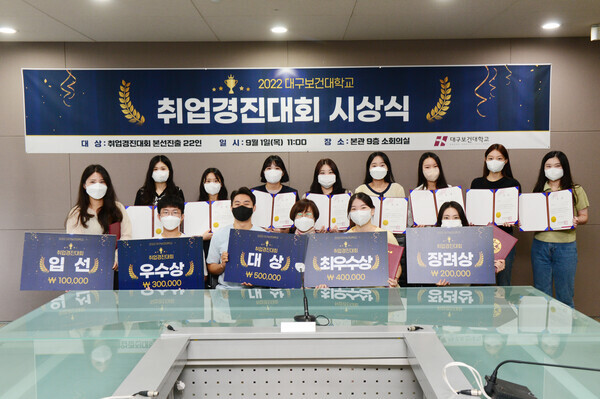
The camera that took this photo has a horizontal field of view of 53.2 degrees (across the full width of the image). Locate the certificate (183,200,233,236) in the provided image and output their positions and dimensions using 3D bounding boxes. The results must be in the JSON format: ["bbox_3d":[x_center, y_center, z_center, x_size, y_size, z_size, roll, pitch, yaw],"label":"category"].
[{"bbox_3d":[-0.799,0.165,5.350,0.460,0.310,0.030,-1,-5,-6],"label":"certificate"}]

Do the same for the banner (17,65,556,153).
[{"bbox_3d":[-0.127,-0.877,5.747,5.051,0.799,0.020,-1,4,0],"label":"banner"}]

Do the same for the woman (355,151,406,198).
[{"bbox_3d":[0.682,0.419,5.136,0.450,1.638,0.340,0,4,5],"label":"woman"}]

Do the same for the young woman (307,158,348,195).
[{"bbox_3d":[0.249,0.434,5.298,0.460,1.585,0.340,0,3,2],"label":"young woman"}]

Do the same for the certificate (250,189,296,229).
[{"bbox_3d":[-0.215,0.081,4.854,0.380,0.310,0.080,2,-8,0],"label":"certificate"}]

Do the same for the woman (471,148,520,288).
[{"bbox_3d":[1.639,0.386,5.054,0.450,1.694,0.340,0,4,8],"label":"woman"}]

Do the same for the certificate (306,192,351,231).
[{"bbox_3d":[0.248,0.105,5.130,0.395,0.320,0.120,0,-7,2],"label":"certificate"}]

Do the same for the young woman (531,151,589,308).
[{"bbox_3d":[2.171,0.413,5.019,0.480,1.626,0.340,0,4,16],"label":"young woman"}]

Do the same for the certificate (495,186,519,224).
[{"bbox_3d":[1.732,0.059,5.020,0.225,0.312,0.025,3,1,44],"label":"certificate"}]

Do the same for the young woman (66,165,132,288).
[{"bbox_3d":[-1.462,0.524,4.420,0.480,1.555,0.360,-1,4,-12],"label":"young woman"}]

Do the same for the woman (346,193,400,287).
[{"bbox_3d":[0.481,0.620,4.341,0.520,1.327,0.720,0,3,3],"label":"woman"}]

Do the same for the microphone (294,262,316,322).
[{"bbox_3d":[0.022,0.479,3.120,0.120,0.285,0.160,-1,4,-8],"label":"microphone"}]

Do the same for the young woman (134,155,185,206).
[{"bbox_3d":[-1.196,0.437,5.186,0.450,1.631,0.340,-1,4,-6],"label":"young woman"}]

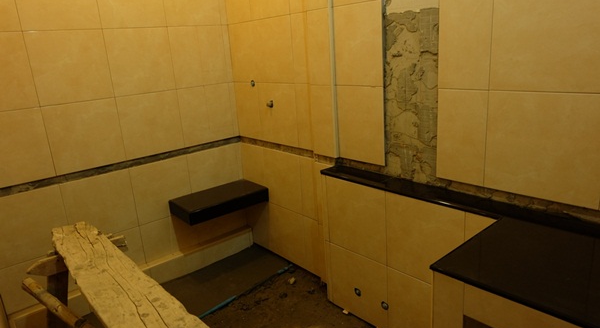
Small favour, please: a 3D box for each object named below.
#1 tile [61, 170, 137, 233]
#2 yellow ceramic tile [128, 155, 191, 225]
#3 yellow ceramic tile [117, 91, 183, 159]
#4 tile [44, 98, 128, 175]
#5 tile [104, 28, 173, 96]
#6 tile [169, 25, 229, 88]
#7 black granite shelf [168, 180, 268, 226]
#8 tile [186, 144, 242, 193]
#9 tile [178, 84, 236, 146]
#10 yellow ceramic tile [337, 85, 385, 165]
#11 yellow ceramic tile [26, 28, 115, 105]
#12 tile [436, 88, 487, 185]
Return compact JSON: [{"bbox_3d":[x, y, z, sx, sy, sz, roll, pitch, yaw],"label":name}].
[{"bbox_3d":[-1.242,0.263,2.511,0.398,0.404,0.012,-17,21,-38],"label":"tile"},{"bbox_3d":[-0.935,0.176,2.751,0.396,0.412,0.012,-17,20,-37],"label":"yellow ceramic tile"},{"bbox_3d":[-0.968,-0.261,2.627,0.396,0.400,0.012,-17,20,-37],"label":"yellow ceramic tile"},{"bbox_3d":[-1.271,-0.170,2.389,0.396,0.400,0.012,-17,20,-37],"label":"tile"},{"bbox_3d":[-0.997,-0.644,2.518,0.396,0.400,0.012,-17,20,-37],"label":"tile"},{"bbox_3d":[-0.700,-0.739,2.763,0.398,0.400,0.012,-17,21,-38],"label":"tile"},{"bbox_3d":[-0.561,0.267,2.853,0.612,0.094,0.344,-17,20,-37],"label":"black granite shelf"},{"bbox_3d":[-0.641,0.079,2.999,0.398,0.404,0.012,-17,21,-38],"label":"tile"},{"bbox_3d":[-0.665,-0.351,2.865,0.396,0.400,0.012,-17,20,-37],"label":"tile"},{"bbox_3d":[0.308,-0.214,2.137,0.012,0.400,0.356,-17,21,-38],"label":"yellow ceramic tile"},{"bbox_3d":[-1.301,-0.555,2.275,0.398,0.400,0.012,-17,21,-38],"label":"yellow ceramic tile"},{"bbox_3d":[0.691,-0.120,1.718,0.012,0.400,0.221,-17,21,-38],"label":"tile"}]

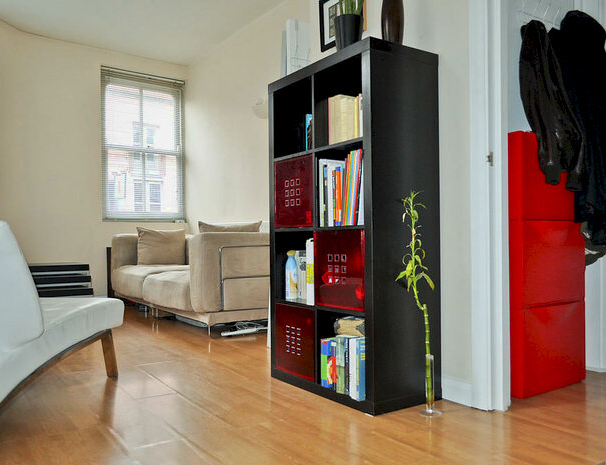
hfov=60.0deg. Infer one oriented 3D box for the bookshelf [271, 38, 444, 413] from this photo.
[{"bbox_3d":[0.213,-0.019,2.493,0.390,1.490,0.790,0,-1,-34],"label":"bookshelf"}]

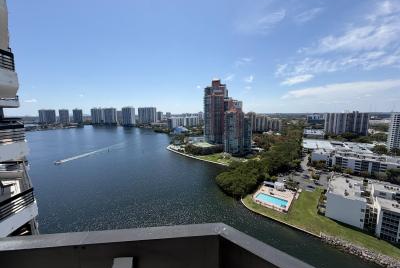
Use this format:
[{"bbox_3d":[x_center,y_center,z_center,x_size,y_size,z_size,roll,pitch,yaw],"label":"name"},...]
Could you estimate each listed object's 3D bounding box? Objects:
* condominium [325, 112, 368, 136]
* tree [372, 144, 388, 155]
[{"bbox_3d":[326.978,-19.985,359.424,22.000,55.070,70.633,-7,9,-41],"label":"condominium"},{"bbox_3d":[235.693,20.005,210.466,10.977,13.031,12.914,-7,9,-41],"label":"tree"}]

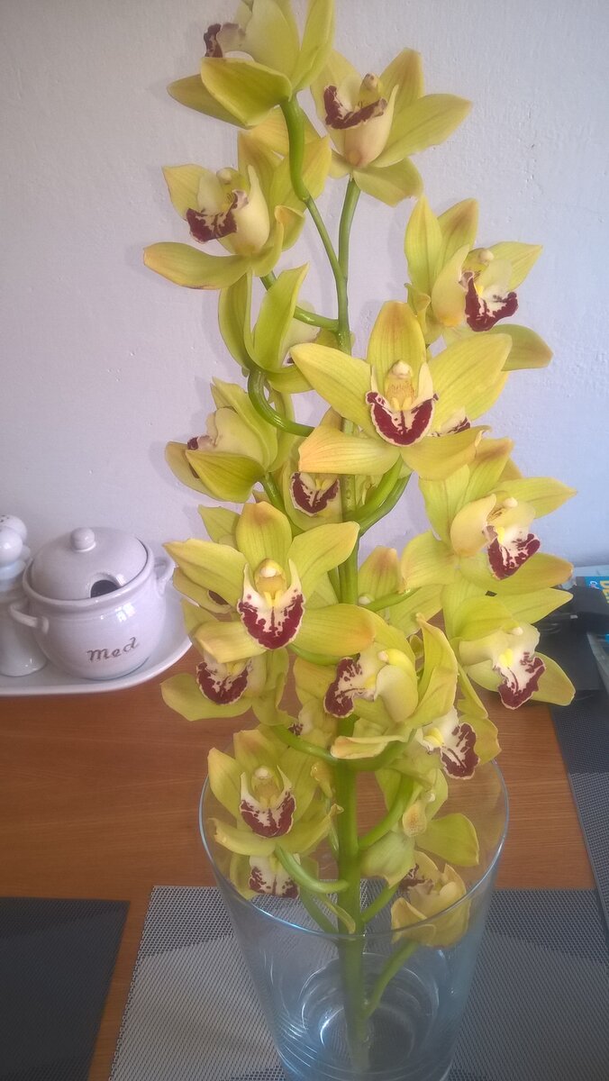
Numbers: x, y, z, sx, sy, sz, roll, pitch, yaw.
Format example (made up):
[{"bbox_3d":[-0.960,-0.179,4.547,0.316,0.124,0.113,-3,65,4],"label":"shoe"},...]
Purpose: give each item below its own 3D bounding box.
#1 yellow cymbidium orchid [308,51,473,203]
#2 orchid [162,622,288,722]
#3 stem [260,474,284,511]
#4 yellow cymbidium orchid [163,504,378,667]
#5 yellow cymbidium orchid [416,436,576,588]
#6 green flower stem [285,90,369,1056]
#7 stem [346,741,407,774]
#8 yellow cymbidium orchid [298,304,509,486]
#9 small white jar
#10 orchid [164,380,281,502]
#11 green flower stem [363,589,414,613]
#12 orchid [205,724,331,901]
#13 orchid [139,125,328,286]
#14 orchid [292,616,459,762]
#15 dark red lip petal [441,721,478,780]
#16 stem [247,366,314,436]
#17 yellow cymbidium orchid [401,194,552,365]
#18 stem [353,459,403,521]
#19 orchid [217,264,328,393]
[{"bbox_3d":[0.033,-0.157,0.328,0.062,0.056,0.044,27,12,22],"label":"yellow cymbidium orchid"},{"bbox_3d":[-0.042,0.070,0.463,0.073,0.065,0.044,6,20,16],"label":"orchid"},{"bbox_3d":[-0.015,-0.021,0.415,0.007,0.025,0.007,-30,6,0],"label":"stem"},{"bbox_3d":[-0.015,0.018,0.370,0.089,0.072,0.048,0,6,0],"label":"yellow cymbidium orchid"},{"bbox_3d":[0.090,-0.013,0.408,0.078,0.074,0.049,-33,31,-34],"label":"yellow cymbidium orchid"},{"bbox_3d":[0.024,0.100,0.474,0.037,0.605,0.030,-3,27,2],"label":"green flower stem"},{"bbox_3d":[0.041,0.122,0.490,0.042,0.011,0.011,-19,35,30],"label":"stem"},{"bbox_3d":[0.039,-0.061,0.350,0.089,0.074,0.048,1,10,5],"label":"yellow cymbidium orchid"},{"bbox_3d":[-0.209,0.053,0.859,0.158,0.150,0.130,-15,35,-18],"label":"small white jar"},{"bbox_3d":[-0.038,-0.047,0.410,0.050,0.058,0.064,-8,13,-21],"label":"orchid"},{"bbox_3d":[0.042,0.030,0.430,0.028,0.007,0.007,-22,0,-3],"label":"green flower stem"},{"bbox_3d":[-0.020,0.152,0.491,0.073,0.079,0.049,0,4,8],"label":"orchid"},{"bbox_3d":[-0.027,-0.131,0.341,0.072,0.062,0.047,27,20,30],"label":"orchid"},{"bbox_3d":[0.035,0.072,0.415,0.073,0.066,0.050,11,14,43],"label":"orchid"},{"bbox_3d":[0.088,0.119,0.489,0.016,0.026,0.026,19,41,42],"label":"dark red lip petal"},{"bbox_3d":[-0.009,-0.061,0.377,0.018,0.050,0.016,-31,49,16],"label":"stem"},{"bbox_3d":[0.077,-0.116,0.385,0.066,0.070,0.046,-7,17,-33],"label":"yellow cymbidium orchid"},{"bbox_3d":[0.034,-0.023,0.403,0.010,0.052,0.009,17,55,-14],"label":"stem"},{"bbox_3d":[-0.012,-0.089,0.364,0.044,0.057,0.056,-45,46,-14],"label":"orchid"}]

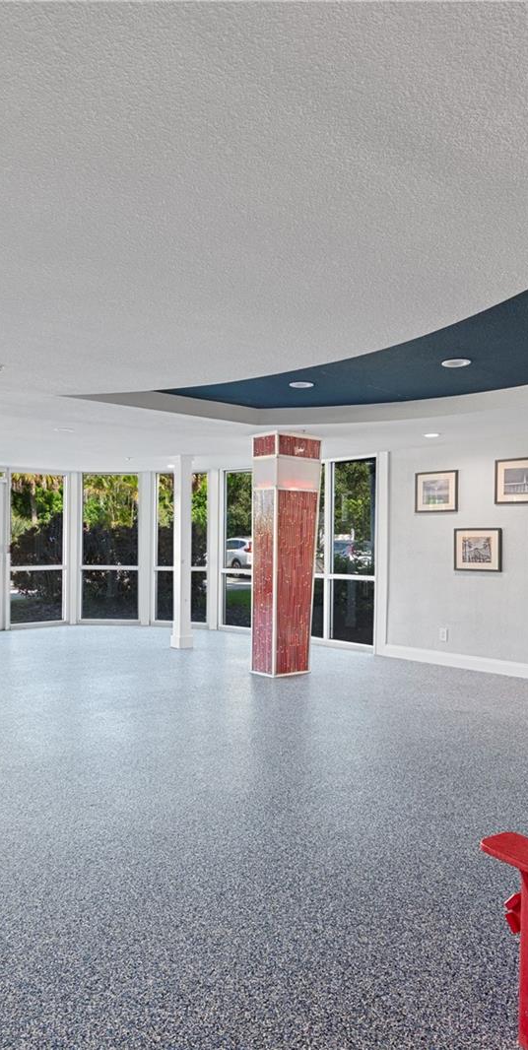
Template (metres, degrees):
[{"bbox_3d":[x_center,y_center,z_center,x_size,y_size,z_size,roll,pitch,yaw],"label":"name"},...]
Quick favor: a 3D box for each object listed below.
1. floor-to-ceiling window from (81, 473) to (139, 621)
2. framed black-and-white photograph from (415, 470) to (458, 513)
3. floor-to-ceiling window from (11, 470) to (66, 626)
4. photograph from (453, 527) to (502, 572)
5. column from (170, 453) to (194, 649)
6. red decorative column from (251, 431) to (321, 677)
[{"bbox_3d":[-2.445,0.352,10.426,0.930,2.330,0.060,1,-1,0],"label":"floor-to-ceiling window"},{"bbox_3d":[1.932,-0.369,7.385,0.030,0.475,0.547,2,-1,-43],"label":"framed black-and-white photograph"},{"bbox_3d":[-3.403,0.362,9.899,0.840,2.270,0.080,1,-1,-36],"label":"floor-to-ceiling window"},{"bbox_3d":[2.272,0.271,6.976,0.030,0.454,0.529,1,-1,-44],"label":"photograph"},{"bbox_3d":[-1.045,0.331,8.270,0.215,2.430,0.215,2,-1,-41],"label":"column"},{"bbox_3d":[0.231,0.301,6.866,0.650,2.440,0.370,1,-1,-44],"label":"red decorative column"}]

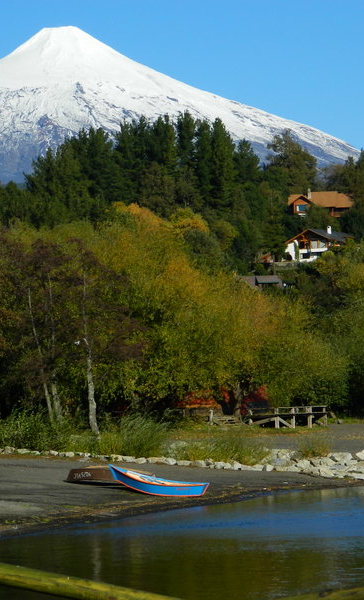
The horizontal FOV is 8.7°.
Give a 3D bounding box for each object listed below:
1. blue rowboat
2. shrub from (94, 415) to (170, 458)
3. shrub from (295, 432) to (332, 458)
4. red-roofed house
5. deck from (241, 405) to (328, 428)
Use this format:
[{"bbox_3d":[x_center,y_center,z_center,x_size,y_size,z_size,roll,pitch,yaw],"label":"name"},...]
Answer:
[{"bbox_3d":[-1.014,8.006,105.000,4.500,0.800,1.450,7,5,7],"label":"blue rowboat"},{"bbox_3d":[-2.911,8.028,140.000,4.300,2.500,3.500,0,-2,0],"label":"shrub"},{"bbox_3d":[8.231,9.139,149.000,2.200,1.550,1.900,0,-2,0],"label":"shrub"},{"bbox_3d":[34.328,-23.670,590.000,15.500,7.200,11.000,0,-2,-7],"label":"red-roofed house"},{"bbox_3d":[8.612,9.830,200.000,7.200,1.850,3.200,0,-2,-3],"label":"deck"}]

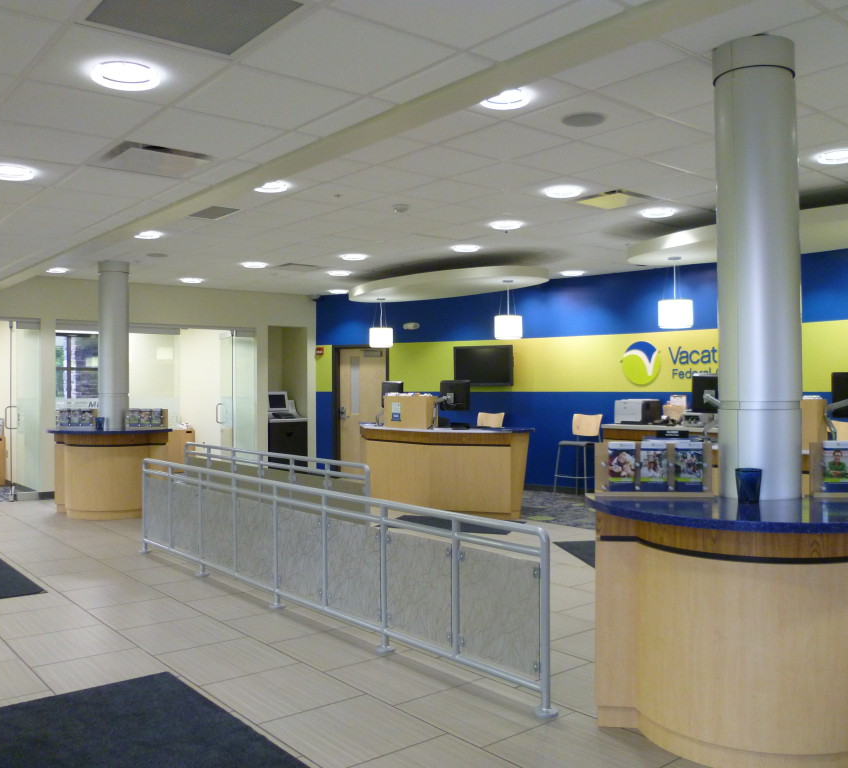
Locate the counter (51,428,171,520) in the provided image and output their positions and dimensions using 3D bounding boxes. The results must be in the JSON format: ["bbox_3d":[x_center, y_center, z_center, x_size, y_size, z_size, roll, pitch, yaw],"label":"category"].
[{"bbox_3d":[-3.730,1.053,9.600,1.530,1.000,0.830,-1,0,2],"label":"counter"}]

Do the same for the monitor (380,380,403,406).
[{"bbox_3d":[-0.412,0.147,11.000,0.080,0.345,0.500,0,0,-35],"label":"monitor"}]

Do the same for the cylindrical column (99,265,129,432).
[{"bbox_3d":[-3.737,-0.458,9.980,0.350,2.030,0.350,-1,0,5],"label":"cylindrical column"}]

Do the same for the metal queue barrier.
[{"bbox_3d":[-1.053,1.154,5.989,0.110,0.900,5.281,0,0,-39],"label":"metal queue barrier"}]

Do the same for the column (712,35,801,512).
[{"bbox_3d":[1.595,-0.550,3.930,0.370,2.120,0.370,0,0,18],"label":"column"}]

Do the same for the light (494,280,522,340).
[{"bbox_3d":[0.984,-0.856,9.650,0.325,0.690,0.325,0,0,0],"label":"light"}]

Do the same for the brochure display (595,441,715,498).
[{"bbox_3d":[1.079,0.400,3.870,0.530,0.258,0.085,-1,0,5],"label":"brochure display"}]

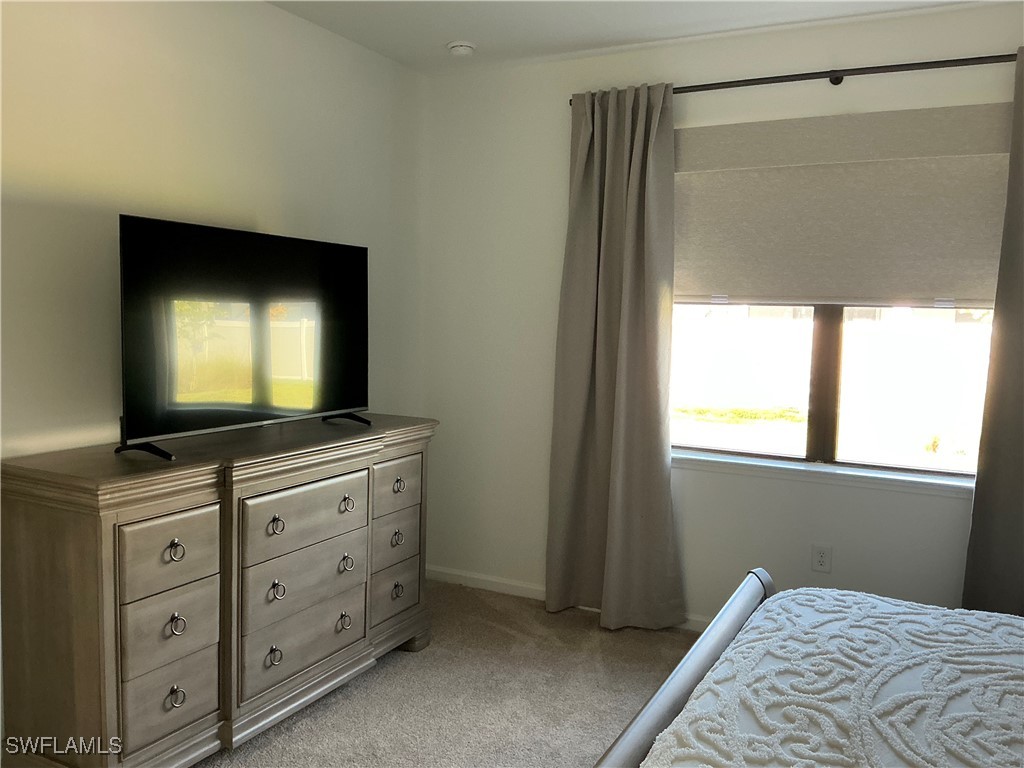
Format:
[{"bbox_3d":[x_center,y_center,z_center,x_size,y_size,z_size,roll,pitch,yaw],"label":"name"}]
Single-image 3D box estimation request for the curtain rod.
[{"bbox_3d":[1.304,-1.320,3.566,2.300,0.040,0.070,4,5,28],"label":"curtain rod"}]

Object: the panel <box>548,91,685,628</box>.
[{"bbox_3d":[0.515,-0.109,4.004,0.700,2.590,0.170,4,5,28],"label":"panel"}]

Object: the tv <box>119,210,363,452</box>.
[{"bbox_3d":[-0.936,-0.183,3.147,0.250,0.763,1.238,4,5,28],"label":"tv"}]

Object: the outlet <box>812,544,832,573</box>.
[{"bbox_3d":[1.399,0.793,3.734,0.075,0.117,0.010,4,5,28],"label":"outlet"}]

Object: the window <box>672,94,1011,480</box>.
[{"bbox_3d":[1.414,-0.398,3.709,1.620,1.540,0.110,4,5,28],"label":"window"}]

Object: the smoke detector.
[{"bbox_3d":[-0.251,-1.653,4.108,0.135,0.045,0.135,1,5,0],"label":"smoke detector"}]

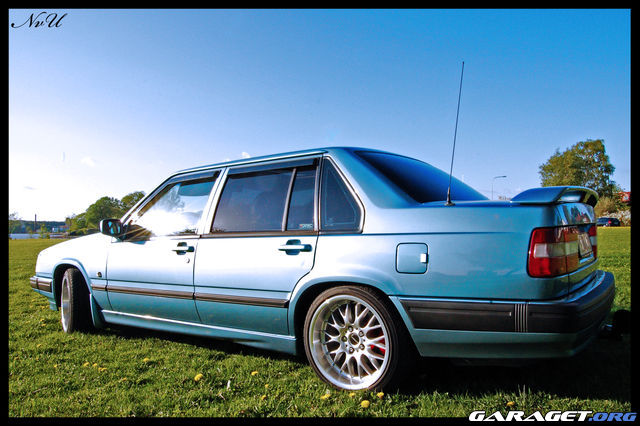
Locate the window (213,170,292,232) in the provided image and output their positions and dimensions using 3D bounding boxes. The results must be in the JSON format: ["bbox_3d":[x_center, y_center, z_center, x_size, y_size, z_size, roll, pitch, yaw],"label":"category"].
[{"bbox_3d":[-0.422,-0.069,3.065,0.610,0.430,0.050,-3,-24,34],"label":"window"}]

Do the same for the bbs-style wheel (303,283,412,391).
[{"bbox_3d":[0.205,0.686,2.631,0.605,0.605,0.220,-3,-2,34],"label":"bbs-style wheel"}]

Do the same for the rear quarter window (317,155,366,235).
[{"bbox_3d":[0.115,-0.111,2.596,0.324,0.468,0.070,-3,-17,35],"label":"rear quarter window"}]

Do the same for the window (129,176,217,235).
[{"bbox_3d":[-1.074,-0.032,3.509,0.780,0.450,0.050,-3,-24,34],"label":"window"}]

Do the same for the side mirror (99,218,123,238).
[{"bbox_3d":[-1.558,0.117,3.554,0.120,0.135,0.190,-3,-2,34],"label":"side mirror"}]

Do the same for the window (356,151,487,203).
[{"bbox_3d":[0.720,-0.211,3.142,0.708,0.094,1.230,38,20,29],"label":"window"}]

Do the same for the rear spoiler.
[{"bbox_3d":[1.368,-0.083,2.695,0.290,0.105,1.300,-3,-2,34],"label":"rear spoiler"}]

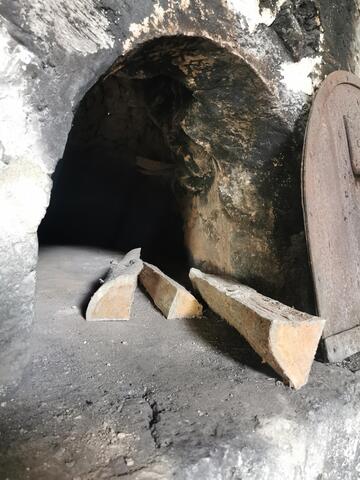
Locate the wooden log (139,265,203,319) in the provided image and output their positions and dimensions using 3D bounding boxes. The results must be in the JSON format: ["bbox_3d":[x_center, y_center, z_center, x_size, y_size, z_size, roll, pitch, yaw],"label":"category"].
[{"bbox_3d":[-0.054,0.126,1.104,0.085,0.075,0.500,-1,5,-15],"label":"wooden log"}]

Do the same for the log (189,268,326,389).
[{"bbox_3d":[0.117,0.140,0.775,0.085,0.100,0.510,-1,5,-11],"label":"log"}]

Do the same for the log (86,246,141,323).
[{"bbox_3d":[-0.178,0.110,1.124,0.105,0.103,0.550,0,5,-5],"label":"log"}]

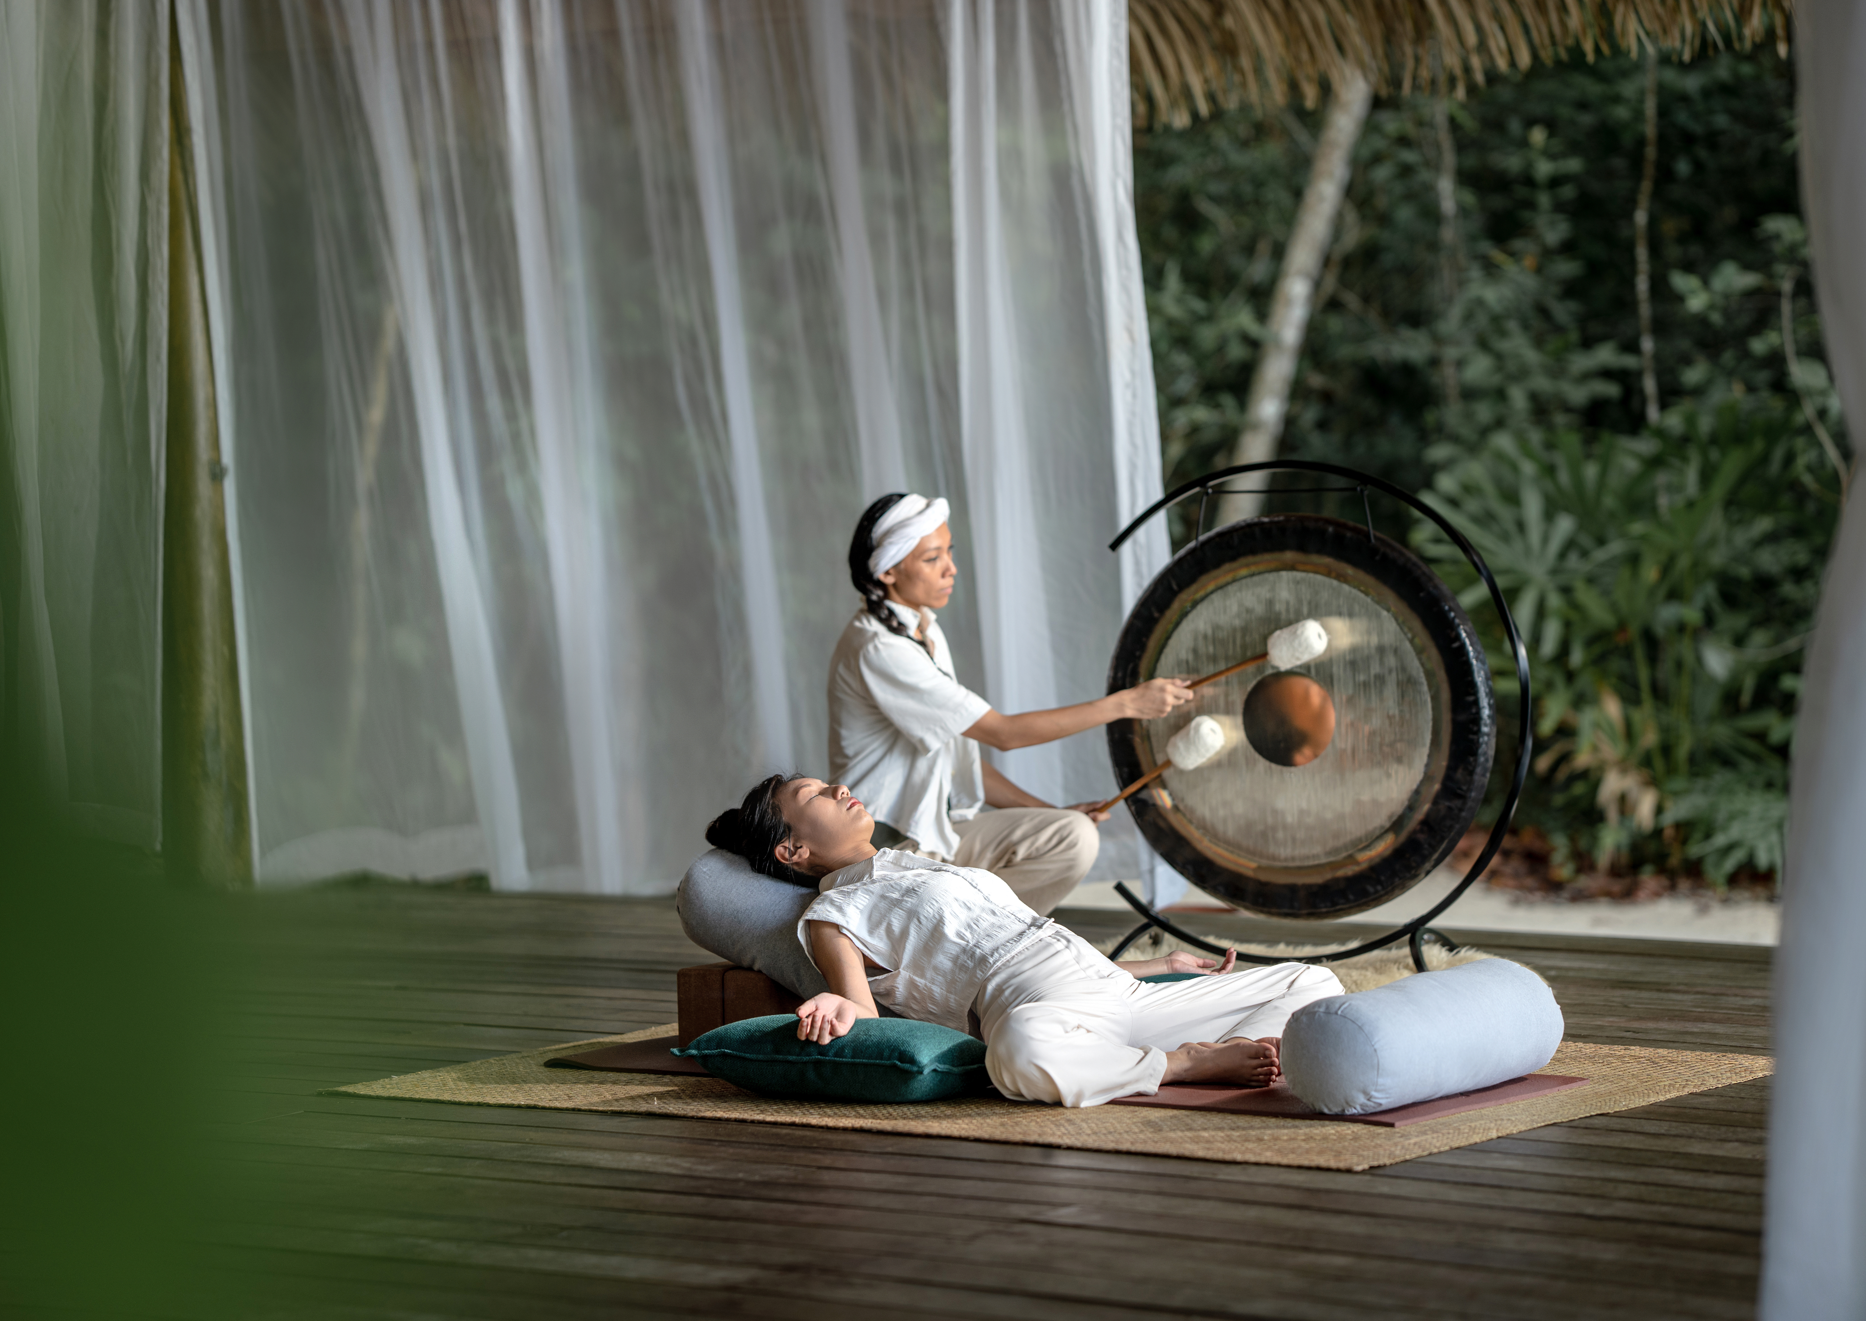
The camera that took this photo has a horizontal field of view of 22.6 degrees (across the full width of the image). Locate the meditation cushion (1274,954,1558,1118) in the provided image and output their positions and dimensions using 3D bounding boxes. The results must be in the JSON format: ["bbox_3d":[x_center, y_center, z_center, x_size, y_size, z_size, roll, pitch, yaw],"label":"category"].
[{"bbox_3d":[0.827,0.631,7.840,0.212,0.212,0.620,0,3,37],"label":"meditation cushion"}]

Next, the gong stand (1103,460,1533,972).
[{"bbox_3d":[0.809,0.129,9.800,0.930,1.090,0.470,-1,2,17],"label":"gong stand"}]

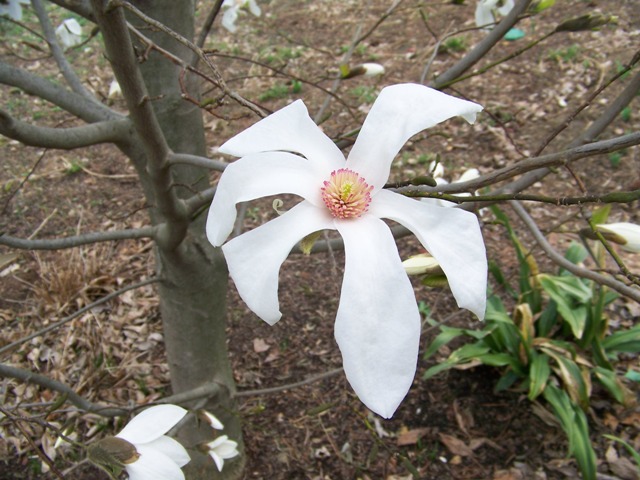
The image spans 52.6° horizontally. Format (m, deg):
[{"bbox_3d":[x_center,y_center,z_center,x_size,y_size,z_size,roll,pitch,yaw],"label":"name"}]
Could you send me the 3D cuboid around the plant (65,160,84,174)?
[{"bbox_3d":[-1.170,-0.355,3.071,0.095,0.050,0.090,0,33,0],"label":"plant"}]

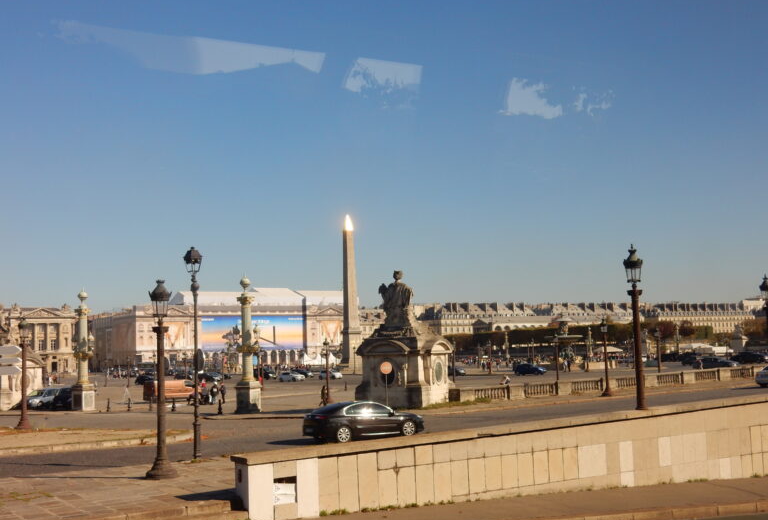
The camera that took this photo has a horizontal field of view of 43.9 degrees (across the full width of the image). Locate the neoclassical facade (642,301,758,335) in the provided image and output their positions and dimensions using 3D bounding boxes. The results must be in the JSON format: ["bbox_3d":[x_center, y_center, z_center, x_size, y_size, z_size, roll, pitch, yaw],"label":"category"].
[{"bbox_3d":[163.817,34.959,500.624,79.000,24.500,13.000,2,-7,-33],"label":"neoclassical facade"}]

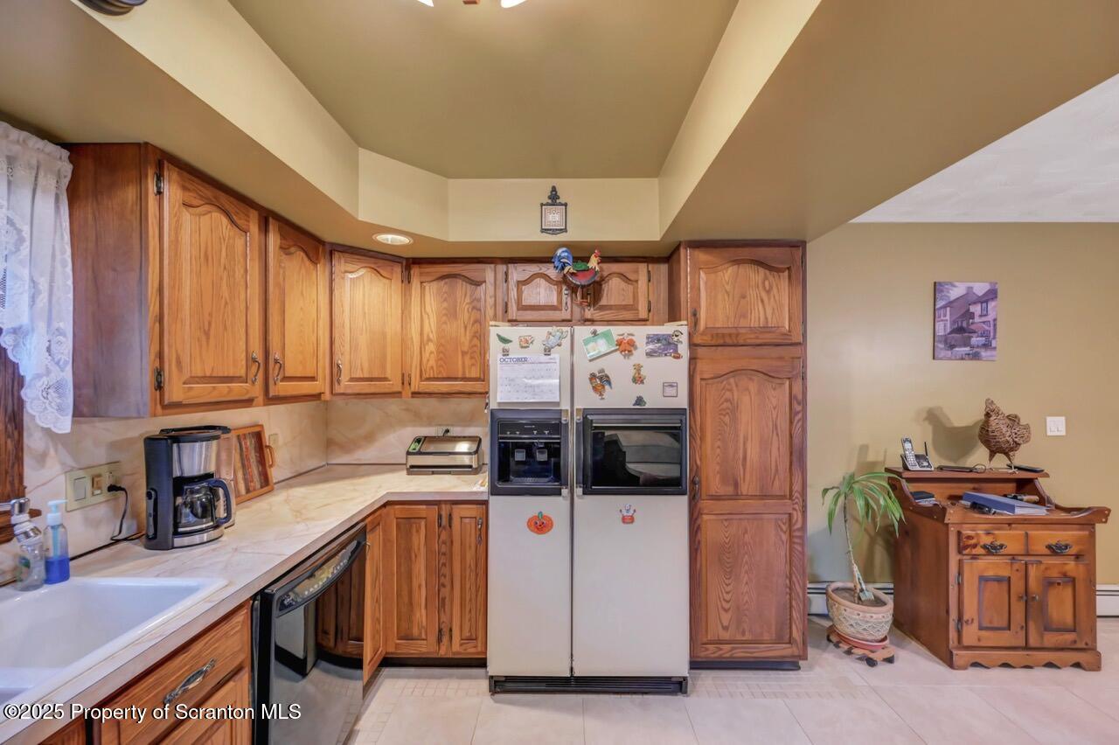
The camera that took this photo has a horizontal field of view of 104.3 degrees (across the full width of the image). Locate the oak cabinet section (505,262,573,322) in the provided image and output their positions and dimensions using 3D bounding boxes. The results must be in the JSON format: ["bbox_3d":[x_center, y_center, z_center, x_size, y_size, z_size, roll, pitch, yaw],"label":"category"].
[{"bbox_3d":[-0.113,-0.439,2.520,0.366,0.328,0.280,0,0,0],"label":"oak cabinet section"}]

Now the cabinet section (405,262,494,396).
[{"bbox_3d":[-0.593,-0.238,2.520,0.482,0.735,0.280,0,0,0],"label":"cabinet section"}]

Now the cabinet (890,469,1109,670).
[{"bbox_3d":[2.357,1.040,2.402,0.825,0.950,0.430,0,0,1],"label":"cabinet"}]

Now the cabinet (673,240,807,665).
[{"bbox_3d":[0.895,0.416,2.422,0.616,2.107,0.635,0,0,0],"label":"cabinet"}]

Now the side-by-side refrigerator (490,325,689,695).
[{"bbox_3d":[0.140,0.652,2.315,0.910,1.735,0.730,0,0,1],"label":"side-by-side refrigerator"}]

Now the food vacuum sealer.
[{"bbox_3d":[-0.660,0.481,2.560,0.410,0.187,0.210,0,0,0],"label":"food vacuum sealer"}]

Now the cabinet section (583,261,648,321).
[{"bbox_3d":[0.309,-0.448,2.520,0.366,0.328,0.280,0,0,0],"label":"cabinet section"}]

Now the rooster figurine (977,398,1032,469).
[{"bbox_3d":[2.575,0.357,2.515,0.320,0.420,0.180,0,0,-21],"label":"rooster figurine"}]

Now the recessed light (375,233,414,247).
[{"bbox_3d":[-0.774,-0.622,2.016,0.182,0.030,0.182,0,0,1],"label":"recessed light"}]

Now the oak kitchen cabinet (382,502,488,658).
[{"bbox_3d":[-0.610,1.021,2.428,0.526,0.798,0.615,0,0,0],"label":"oak kitchen cabinet"}]

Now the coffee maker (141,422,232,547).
[{"bbox_3d":[-1.268,0.387,1.510,0.245,0.377,0.200,0,0,0],"label":"coffee maker"}]

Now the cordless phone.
[{"bbox_3d":[2.158,0.485,2.635,0.145,0.190,0.100,0,0,0],"label":"cordless phone"}]

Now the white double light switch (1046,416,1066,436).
[{"bbox_3d":[3.130,0.339,2.740,0.117,0.116,0.012,0,0,1],"label":"white double light switch"}]

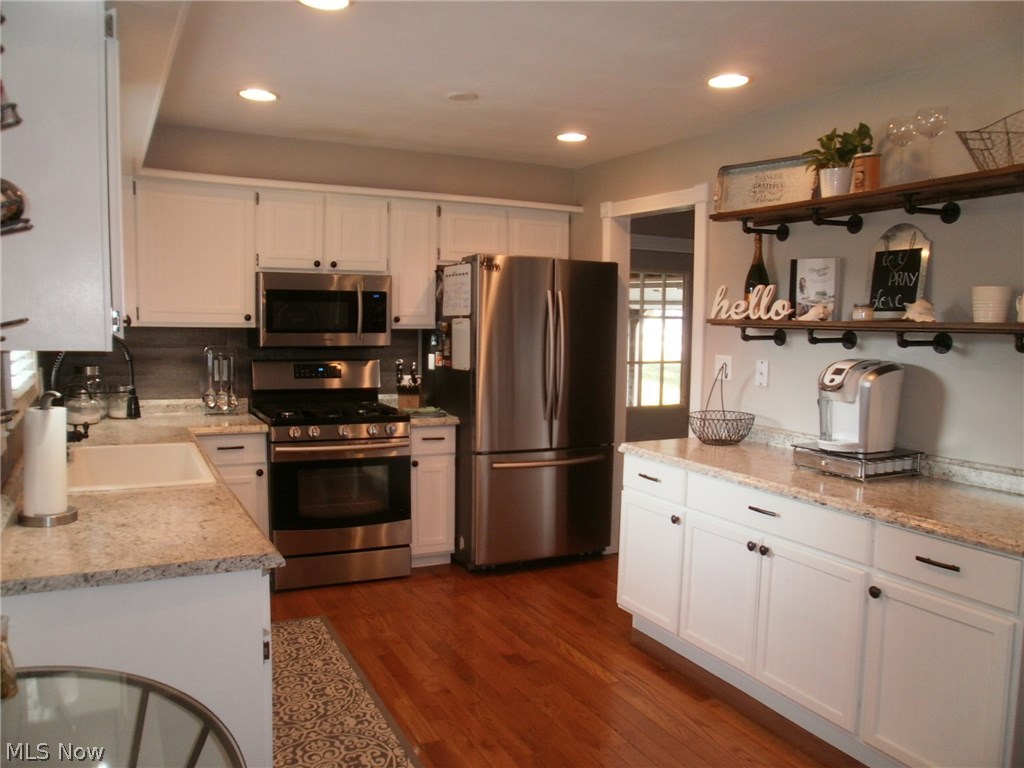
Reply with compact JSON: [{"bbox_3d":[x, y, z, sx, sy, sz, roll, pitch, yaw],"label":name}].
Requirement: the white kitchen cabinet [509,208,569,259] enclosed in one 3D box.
[{"bbox_3d":[0.114,-0.959,5.099,0.435,0.367,0.320,-1,5,-24],"label":"white kitchen cabinet"}]

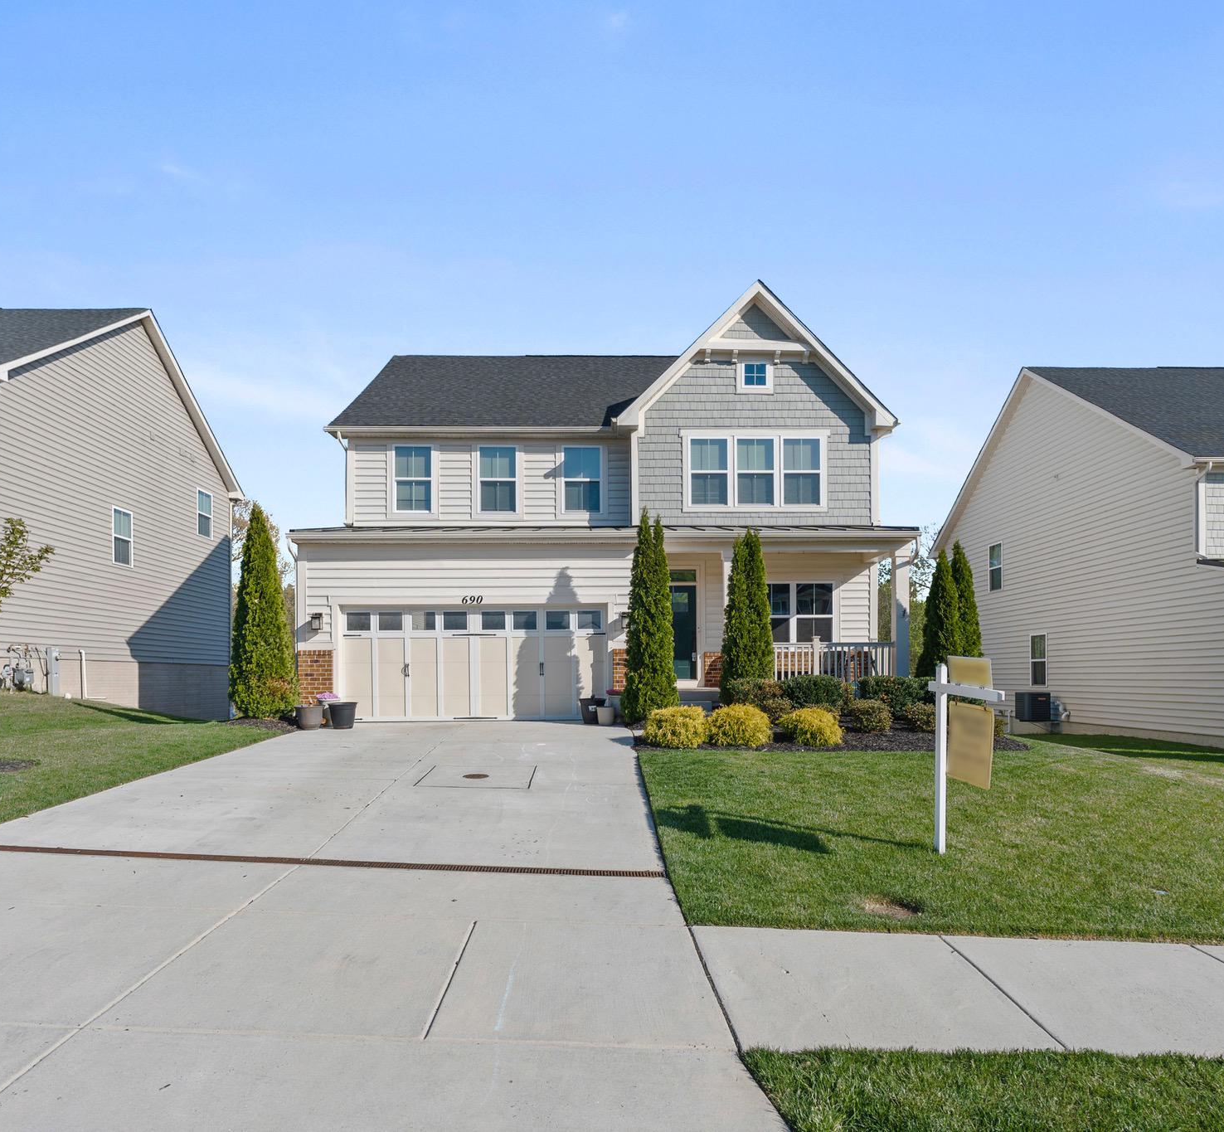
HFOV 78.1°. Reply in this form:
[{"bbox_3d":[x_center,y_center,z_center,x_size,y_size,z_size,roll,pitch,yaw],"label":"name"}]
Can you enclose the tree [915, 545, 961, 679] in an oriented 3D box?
[{"bbox_3d":[5.980,1.189,13.800,0.920,3.100,0.920,0,-4,-1],"label":"tree"}]

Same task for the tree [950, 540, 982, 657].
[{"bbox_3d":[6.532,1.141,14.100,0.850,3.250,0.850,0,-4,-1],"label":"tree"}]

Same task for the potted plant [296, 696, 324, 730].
[{"bbox_3d":[-5.200,2.531,13.000,0.480,0.560,0.480,0,-2,0],"label":"potted plant"}]

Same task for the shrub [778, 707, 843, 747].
[{"bbox_3d":[2.917,2.382,11.100,0.950,0.580,0.920,0,-2,0],"label":"shrub"}]

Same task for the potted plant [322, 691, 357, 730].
[{"bbox_3d":[-4.733,2.500,13.100,0.550,0.650,0.520,0,-4,-1],"label":"potted plant"}]

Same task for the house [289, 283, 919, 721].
[{"bbox_3d":[-0.100,-1.300,18.700,11.700,9.100,10.800,0,-4,-1],"label":"house"}]

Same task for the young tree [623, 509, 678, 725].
[{"bbox_3d":[0.651,0.880,13.000,0.960,3.660,0.920,0,-2,0],"label":"young tree"}]

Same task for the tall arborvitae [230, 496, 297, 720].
[{"bbox_3d":[-6.057,0.783,13.100,1.080,3.720,1.050,0,-2,0],"label":"tall arborvitae"}]

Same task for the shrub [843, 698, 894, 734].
[{"bbox_3d":[4.112,2.415,12.150,0.810,0.560,0.800,0,-2,0],"label":"shrub"}]

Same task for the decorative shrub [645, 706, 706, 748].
[{"bbox_3d":[0.914,2.340,10.950,0.900,0.600,0.880,0,-2,0],"label":"decorative shrub"}]

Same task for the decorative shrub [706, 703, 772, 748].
[{"bbox_3d":[1.931,2.427,11.500,0.990,0.680,0.950,0,-4,-1],"label":"decorative shrub"}]

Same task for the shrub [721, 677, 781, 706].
[{"bbox_3d":[2.271,2.098,12.300,0.950,0.620,0.900,0,-4,-1],"label":"shrub"}]

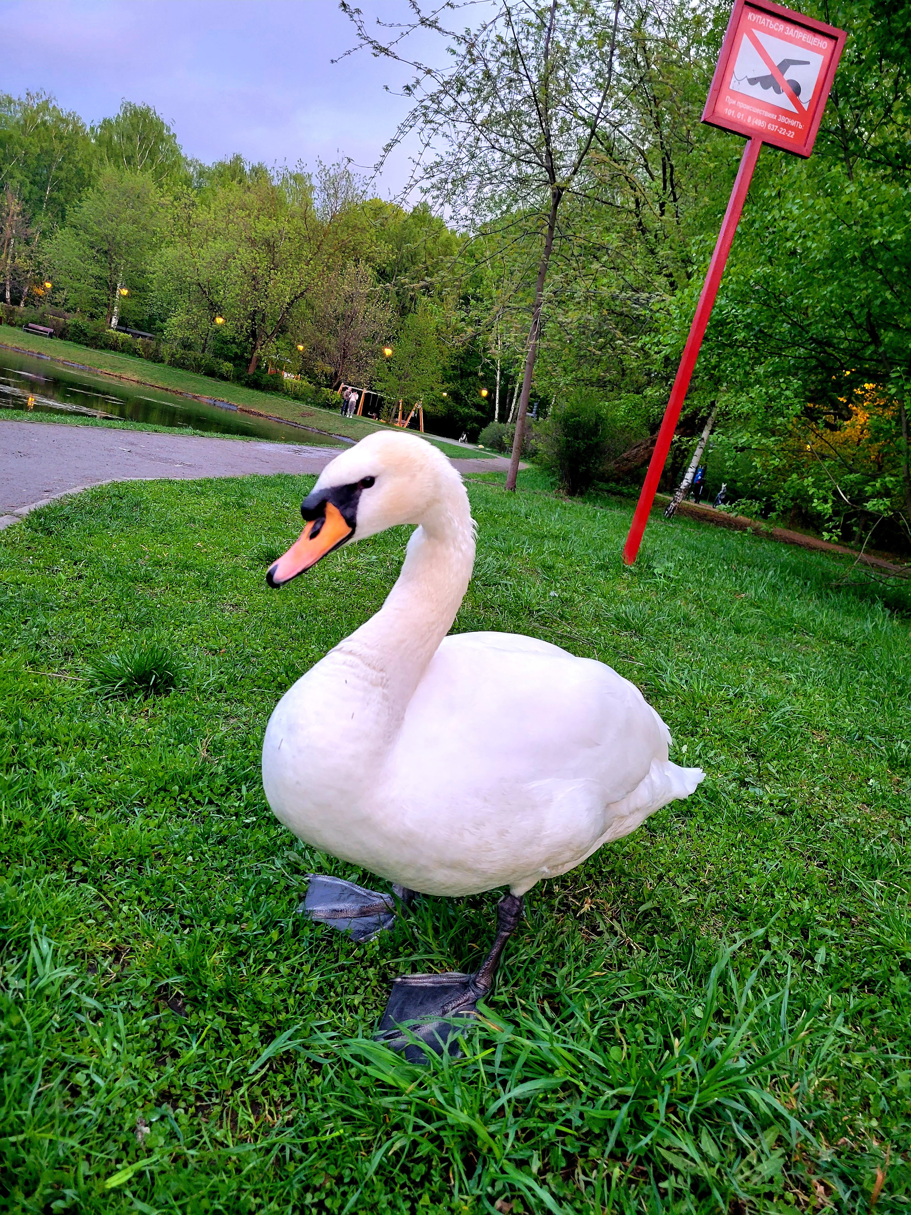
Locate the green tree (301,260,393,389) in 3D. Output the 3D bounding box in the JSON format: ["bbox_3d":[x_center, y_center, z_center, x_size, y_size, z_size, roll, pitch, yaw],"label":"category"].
[{"bbox_3d":[-8.128,-20.219,66.112,5.854,9.311,5.854,12,11,-10],"label":"green tree"}]

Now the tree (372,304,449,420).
[{"bbox_3d":[-3.166,-16.206,61.253,4.514,7.826,4.514,13,11,-6],"label":"tree"}]

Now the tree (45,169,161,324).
[{"bbox_3d":[-22.994,-23.228,60.027,7.106,10.203,7.106,9,12,-24],"label":"tree"}]

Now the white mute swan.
[{"bbox_3d":[0.081,0.148,1.197,0.760,0.670,0.340,7,13,-32],"label":"white mute swan"}]

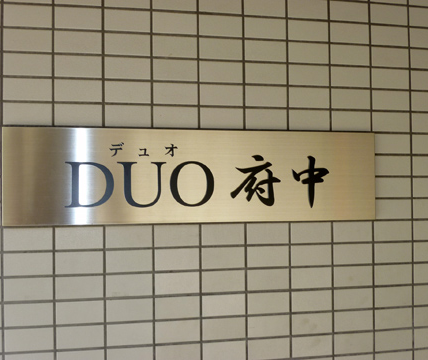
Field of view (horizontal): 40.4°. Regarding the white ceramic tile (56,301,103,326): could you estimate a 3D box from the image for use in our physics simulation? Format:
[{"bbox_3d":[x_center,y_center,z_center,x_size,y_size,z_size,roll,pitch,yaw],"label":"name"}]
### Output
[{"bbox_3d":[-0.272,0.268,1.183,0.095,0.045,0.008,0,-1,-13],"label":"white ceramic tile"}]

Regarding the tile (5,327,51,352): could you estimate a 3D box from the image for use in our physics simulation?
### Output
[{"bbox_3d":[-0.370,0.318,1.159,0.095,0.045,0.008,0,-2,-13],"label":"tile"}]

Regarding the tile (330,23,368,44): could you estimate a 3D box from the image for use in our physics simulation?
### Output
[{"bbox_3d":[0.307,-0.333,1.329,0.095,0.045,0.008,0,-2,-13],"label":"tile"}]

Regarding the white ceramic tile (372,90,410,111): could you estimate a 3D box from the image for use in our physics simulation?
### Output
[{"bbox_3d":[0.407,-0.184,1.347,0.095,0.045,0.008,0,-1,-13],"label":"white ceramic tile"}]

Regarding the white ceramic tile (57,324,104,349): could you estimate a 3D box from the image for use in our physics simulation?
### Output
[{"bbox_3d":[-0.273,0.318,1.181,0.096,0.045,0.009,0,-2,-13],"label":"white ceramic tile"}]

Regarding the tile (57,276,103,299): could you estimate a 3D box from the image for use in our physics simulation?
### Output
[{"bbox_3d":[-0.274,0.218,1.184,0.096,0.045,0.009,0,-2,-13],"label":"tile"}]

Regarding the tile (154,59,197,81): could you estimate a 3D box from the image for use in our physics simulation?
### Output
[{"bbox_3d":[-0.082,-0.232,1.239,0.095,0.045,0.008,0,-2,-13],"label":"tile"}]

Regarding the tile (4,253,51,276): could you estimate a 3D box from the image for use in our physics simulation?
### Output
[{"bbox_3d":[-0.371,0.169,1.163,0.095,0.045,0.008,0,-1,-13],"label":"tile"}]

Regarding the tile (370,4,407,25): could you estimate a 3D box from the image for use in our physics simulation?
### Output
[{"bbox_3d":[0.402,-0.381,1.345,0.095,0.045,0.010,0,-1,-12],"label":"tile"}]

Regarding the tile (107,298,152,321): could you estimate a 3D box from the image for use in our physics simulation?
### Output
[{"bbox_3d":[-0.175,0.268,1.206,0.095,0.045,0.008,0,-1,-13],"label":"tile"}]

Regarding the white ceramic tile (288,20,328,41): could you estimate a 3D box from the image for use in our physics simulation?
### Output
[{"bbox_3d":[0.211,-0.333,1.307,0.095,0.045,0.008,0,-1,-13],"label":"white ceramic tile"}]

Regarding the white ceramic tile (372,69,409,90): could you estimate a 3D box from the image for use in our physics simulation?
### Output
[{"bbox_3d":[0.406,-0.234,1.347,0.095,0.045,0.008,0,-2,-13],"label":"white ceramic tile"}]

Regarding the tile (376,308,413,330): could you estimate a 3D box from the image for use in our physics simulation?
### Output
[{"bbox_3d":[0.411,0.316,1.336,0.095,0.045,0.008,0,-2,-13],"label":"tile"}]

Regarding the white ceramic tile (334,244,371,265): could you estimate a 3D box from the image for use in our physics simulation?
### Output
[{"bbox_3d":[0.312,0.166,1.318,0.095,0.045,0.008,0,-2,-13],"label":"white ceramic tile"}]

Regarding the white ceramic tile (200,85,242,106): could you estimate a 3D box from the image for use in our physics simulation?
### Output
[{"bbox_3d":[0.016,-0.183,1.260,0.096,0.045,0.009,0,-2,-13],"label":"white ceramic tile"}]

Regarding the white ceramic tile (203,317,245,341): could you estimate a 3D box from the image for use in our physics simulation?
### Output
[{"bbox_3d":[0.020,0.317,1.247,0.096,0.045,0.009,0,-2,-13],"label":"white ceramic tile"}]

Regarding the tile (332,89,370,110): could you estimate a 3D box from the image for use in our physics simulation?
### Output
[{"bbox_3d":[0.309,-0.183,1.325,0.095,0.045,0.008,0,-2,-13],"label":"tile"}]

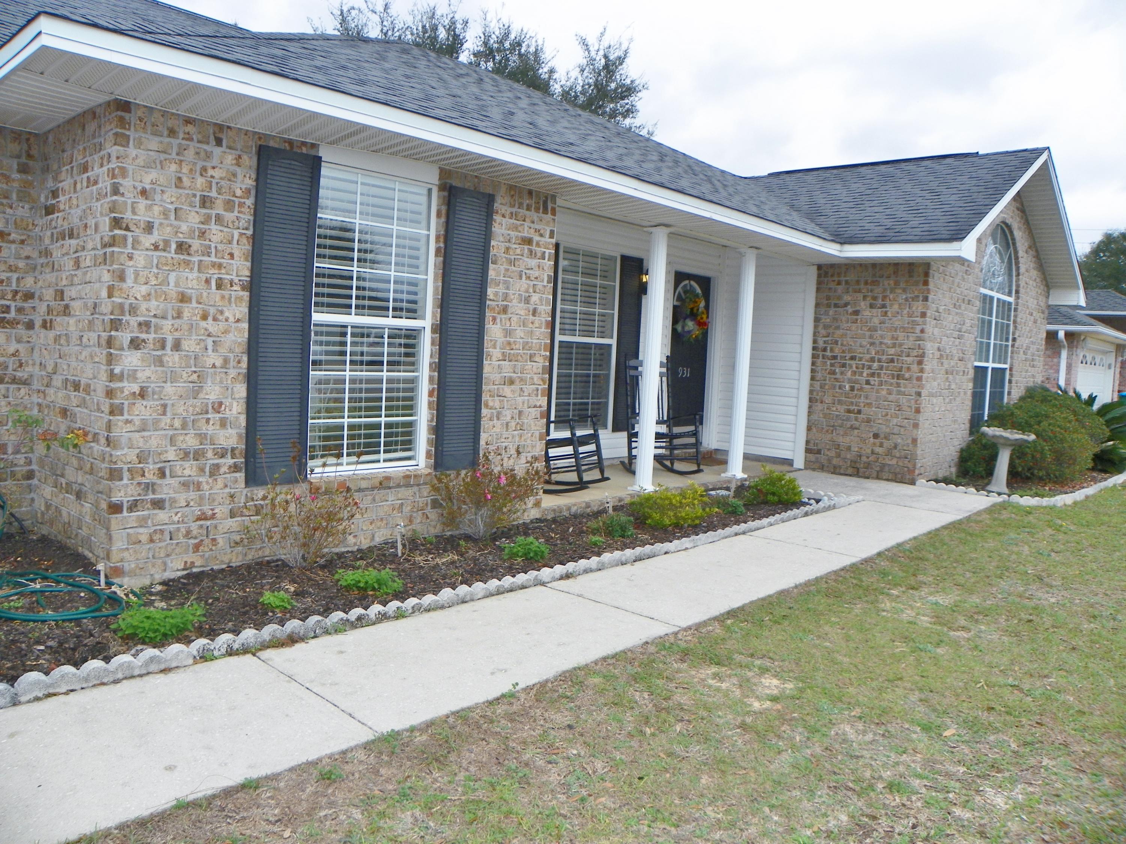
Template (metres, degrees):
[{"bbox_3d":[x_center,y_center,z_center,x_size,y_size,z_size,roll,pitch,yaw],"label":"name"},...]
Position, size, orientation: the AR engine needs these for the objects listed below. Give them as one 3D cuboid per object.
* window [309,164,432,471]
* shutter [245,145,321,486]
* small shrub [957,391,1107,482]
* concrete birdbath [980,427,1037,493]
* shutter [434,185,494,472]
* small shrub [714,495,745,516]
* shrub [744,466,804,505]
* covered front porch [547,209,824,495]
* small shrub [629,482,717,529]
[{"bbox_3d":[-1.183,-0.611,5.309,0.060,1.800,0.880,8,7,43],"label":"window"},{"bbox_3d":[-1.567,-0.571,4.758,0.040,1.870,0.385,8,7,43],"label":"shutter"},{"bbox_3d":[5.487,0.170,9.906,1.600,1.100,1.550,8,7,43],"label":"small shrub"},{"bbox_3d":[4.533,0.373,8.638,0.550,0.660,0.550,8,7,43],"label":"concrete birdbath"},{"bbox_3d":[-0.660,-0.608,5.719,0.040,1.870,0.385,8,7,43],"label":"shutter"},{"bbox_3d":[1.389,0.689,7.048,0.250,0.150,0.270,8,7,43],"label":"small shrub"},{"bbox_3d":[1.925,0.579,7.726,0.500,0.310,0.550,8,7,43],"label":"shrub"},{"bbox_3d":[0.994,-0.647,8.532,1.350,2.370,4.650,8,7,43],"label":"covered front porch"},{"bbox_3d":[0.843,0.647,6.513,0.600,0.310,0.680,8,7,43],"label":"small shrub"}]

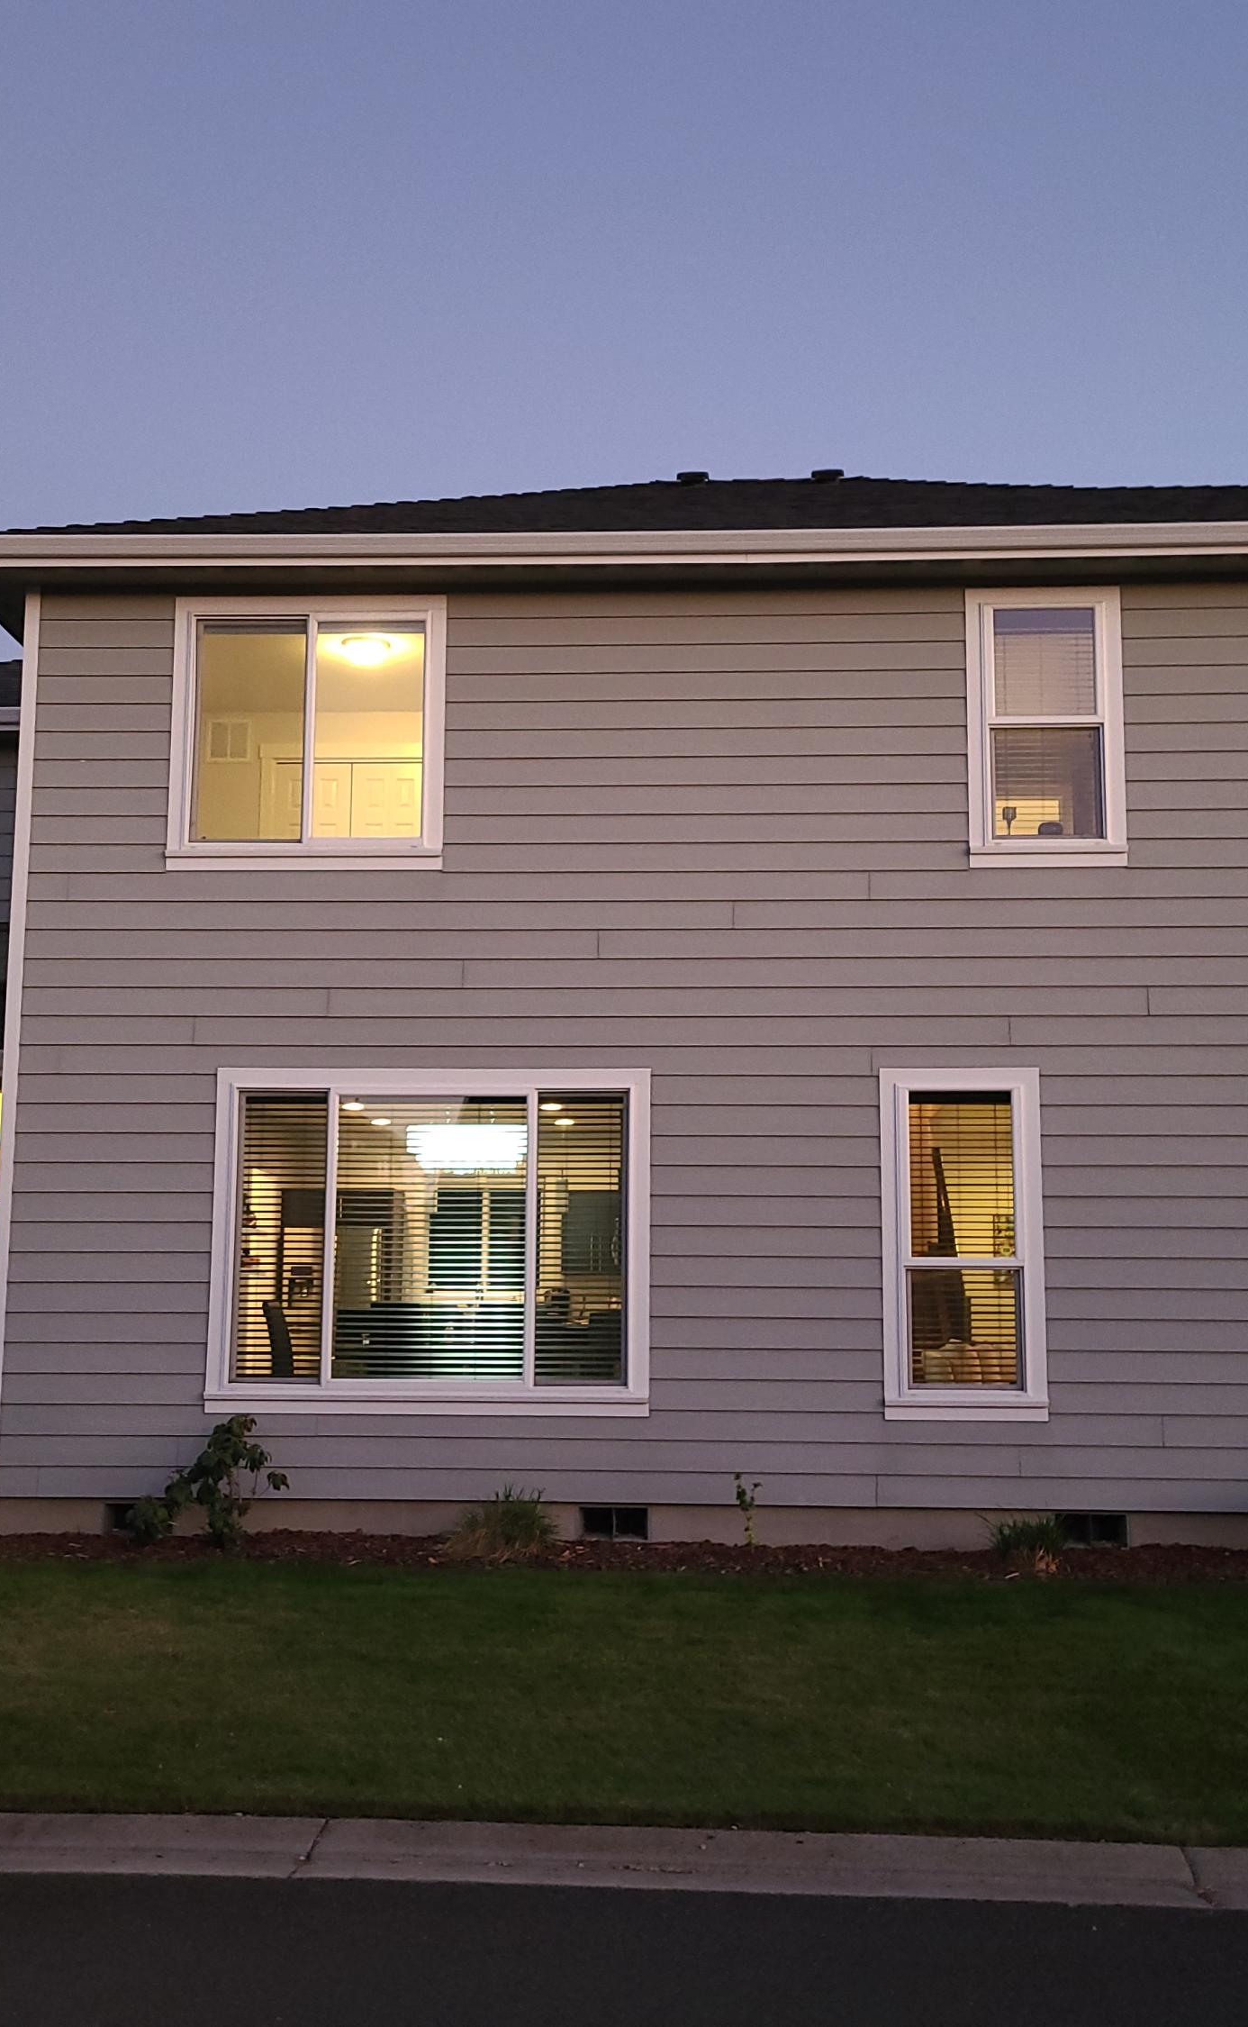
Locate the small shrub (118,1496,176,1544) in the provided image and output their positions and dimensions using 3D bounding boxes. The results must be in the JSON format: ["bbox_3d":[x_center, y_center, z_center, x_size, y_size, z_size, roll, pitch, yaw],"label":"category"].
[{"bbox_3d":[-2.705,2.872,11.508,0.318,0.260,0.300,0,-9,3],"label":"small shrub"}]

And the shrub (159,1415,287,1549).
[{"bbox_3d":[-2.267,2.646,11.468,0.714,0.712,0.620,0,-9,3],"label":"shrub"}]

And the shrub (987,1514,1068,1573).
[{"bbox_3d":[2.185,2.871,10.998,0.429,0.292,0.440,0,-9,3],"label":"shrub"}]

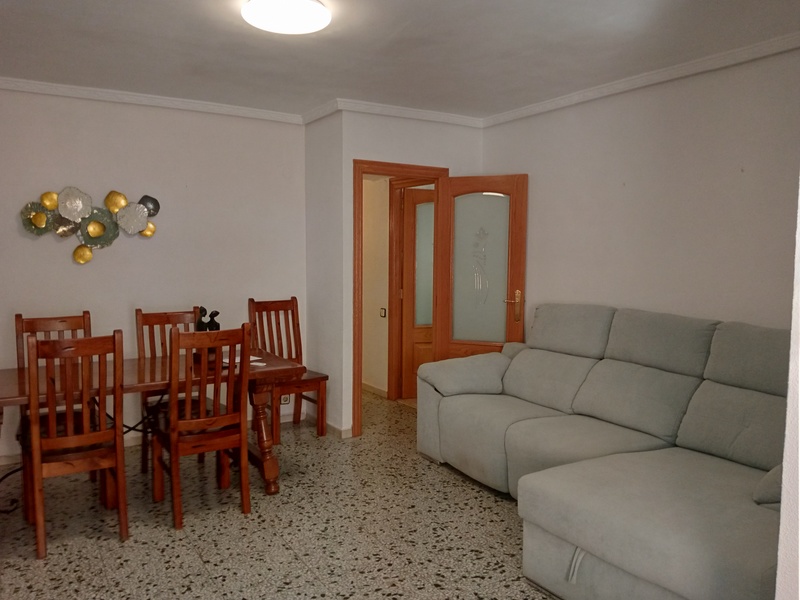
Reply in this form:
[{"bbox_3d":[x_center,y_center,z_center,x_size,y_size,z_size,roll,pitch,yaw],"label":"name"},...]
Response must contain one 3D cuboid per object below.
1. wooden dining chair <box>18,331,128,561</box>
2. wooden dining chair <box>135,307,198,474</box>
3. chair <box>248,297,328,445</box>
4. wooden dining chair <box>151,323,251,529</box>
[{"bbox_3d":[-1.656,0.663,3.290,0.463,1.058,0.557,-3,5,-33],"label":"wooden dining chair"},{"bbox_3d":[-1.390,0.601,4.096,0.463,1.058,0.557,-3,5,-33],"label":"wooden dining chair"},{"bbox_3d":[-0.898,0.524,5.115,0.463,1.058,0.557,-3,5,-33],"label":"chair"},{"bbox_3d":[-1.113,0.639,3.614,0.463,1.058,0.557,-3,5,-32],"label":"wooden dining chair"}]

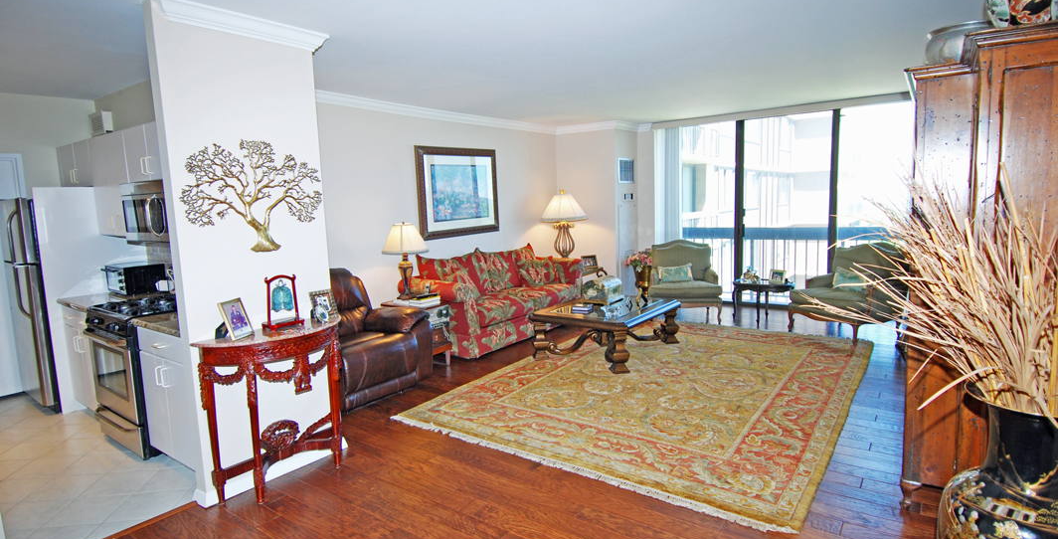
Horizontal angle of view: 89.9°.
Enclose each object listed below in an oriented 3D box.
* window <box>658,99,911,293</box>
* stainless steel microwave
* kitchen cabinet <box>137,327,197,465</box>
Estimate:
[{"bbox_3d":[3.145,-0.748,6.974,3.250,2.450,0.120,3,9,36],"label":"window"},{"bbox_3d":[-2.496,-0.402,3.743,0.760,0.420,0.390,3,9,36],"label":"stainless steel microwave"},{"bbox_3d":[-1.902,0.746,3.310,0.750,0.860,0.620,3,9,36],"label":"kitchen cabinet"}]

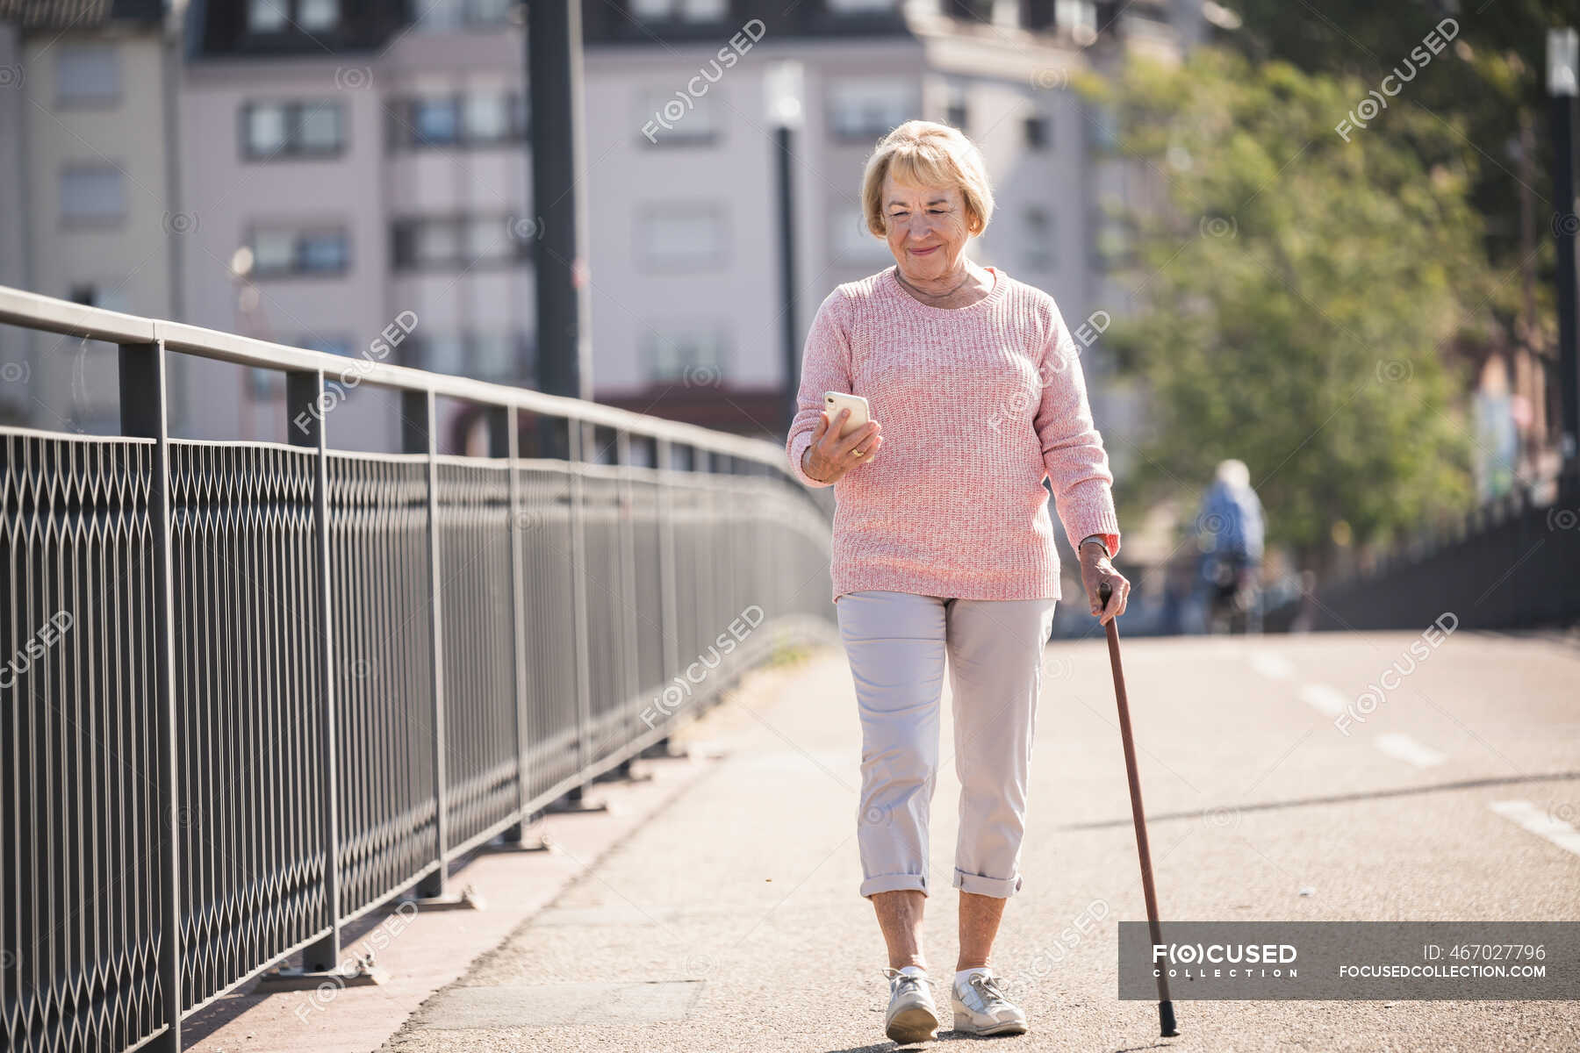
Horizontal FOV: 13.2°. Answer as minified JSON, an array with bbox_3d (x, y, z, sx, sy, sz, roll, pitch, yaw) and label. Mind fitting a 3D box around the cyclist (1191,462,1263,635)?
[{"bbox_3d":[3.678,0.300,57.000,0.600,1.680,1.700,-2,0,1],"label":"cyclist"}]

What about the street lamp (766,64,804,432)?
[{"bbox_3d":[0.028,-1.318,51.500,0.270,4.400,0.270,-2,0,-1],"label":"street lamp"}]

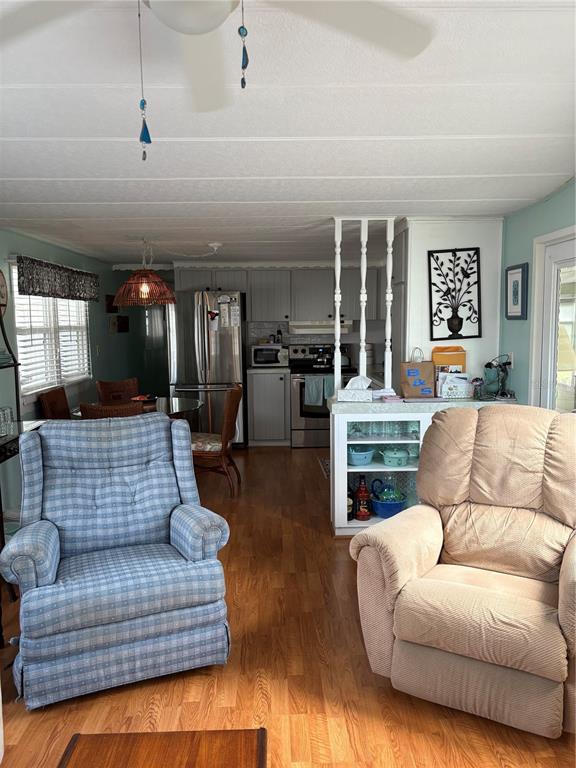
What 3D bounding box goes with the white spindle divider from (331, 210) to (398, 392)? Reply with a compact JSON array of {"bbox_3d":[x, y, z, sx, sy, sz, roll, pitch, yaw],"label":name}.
[{"bbox_3d":[0.522,-0.517,3.952,0.430,1.235,0.075,-1,6,0],"label":"white spindle divider"}]

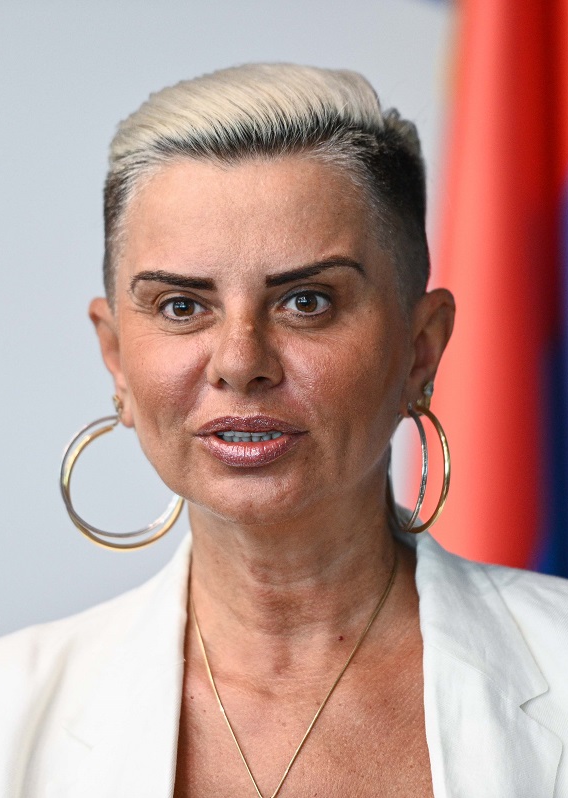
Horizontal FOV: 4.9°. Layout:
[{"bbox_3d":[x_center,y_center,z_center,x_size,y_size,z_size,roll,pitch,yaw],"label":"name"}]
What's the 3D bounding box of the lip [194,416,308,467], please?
[{"bbox_3d":[-0.017,0.021,3.275,0.054,0.027,0.021,-3,-3,8],"label":"lip"}]

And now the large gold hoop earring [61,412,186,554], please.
[{"bbox_3d":[-0.082,0.042,3.365,0.063,0.068,0.017,0,-6,2],"label":"large gold hoop earring"}]

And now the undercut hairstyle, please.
[{"bbox_3d":[-0.009,-0.097,3.380,0.162,0.150,0.190,-3,-3,8],"label":"undercut hairstyle"}]

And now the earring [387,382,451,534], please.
[{"bbox_3d":[0.068,0.032,3.350,0.016,0.068,0.063,1,-1,-25],"label":"earring"}]

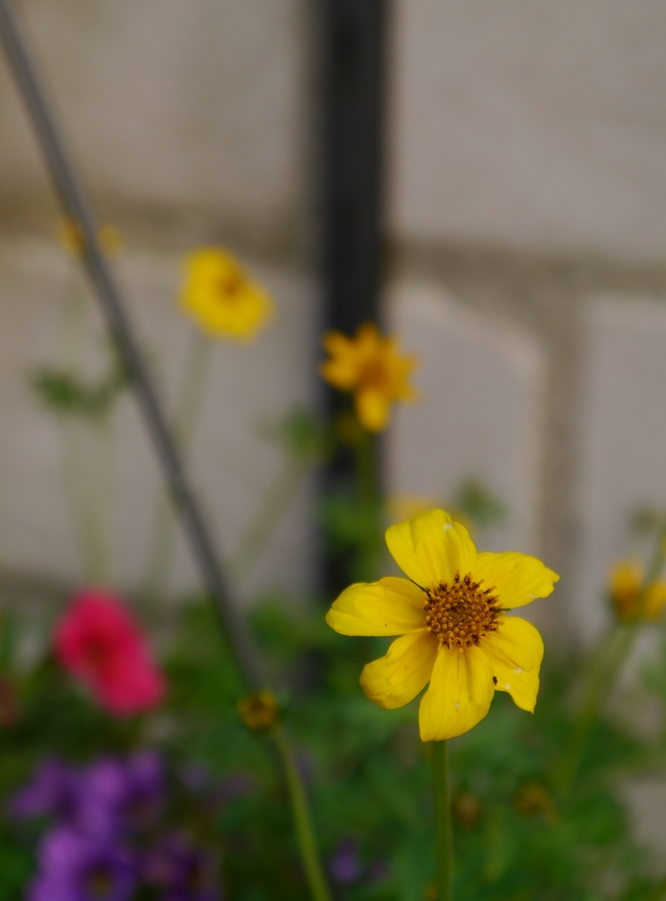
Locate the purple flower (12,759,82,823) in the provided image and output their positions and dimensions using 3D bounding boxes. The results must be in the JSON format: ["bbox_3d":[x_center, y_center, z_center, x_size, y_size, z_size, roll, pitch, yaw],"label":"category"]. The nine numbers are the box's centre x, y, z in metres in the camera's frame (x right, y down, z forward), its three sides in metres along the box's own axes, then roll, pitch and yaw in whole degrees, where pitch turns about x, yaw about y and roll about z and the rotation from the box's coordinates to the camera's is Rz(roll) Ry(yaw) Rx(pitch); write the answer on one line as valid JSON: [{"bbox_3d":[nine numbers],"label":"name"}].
[{"bbox_3d":[-0.077,0.092,0.620,0.021,0.019,0.012,3,-26,21],"label":"purple flower"}]

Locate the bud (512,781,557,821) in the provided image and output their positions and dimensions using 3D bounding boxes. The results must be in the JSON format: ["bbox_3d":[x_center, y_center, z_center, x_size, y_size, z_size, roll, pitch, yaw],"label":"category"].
[{"bbox_3d":[0.055,0.095,0.620,0.011,0.011,0.011,0,14,0],"label":"bud"}]

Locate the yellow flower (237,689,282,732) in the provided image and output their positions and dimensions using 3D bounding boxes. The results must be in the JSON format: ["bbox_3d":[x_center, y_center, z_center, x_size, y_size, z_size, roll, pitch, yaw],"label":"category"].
[{"bbox_3d":[-0.015,0.055,0.480,0.009,0.009,0.009,1,13,0],"label":"yellow flower"}]

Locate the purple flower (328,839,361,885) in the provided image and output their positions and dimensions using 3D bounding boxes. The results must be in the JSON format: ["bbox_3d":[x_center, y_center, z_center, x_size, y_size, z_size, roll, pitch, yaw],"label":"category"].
[{"bbox_3d":[0.003,0.113,0.630,0.010,0.013,0.009,1,13,0],"label":"purple flower"}]

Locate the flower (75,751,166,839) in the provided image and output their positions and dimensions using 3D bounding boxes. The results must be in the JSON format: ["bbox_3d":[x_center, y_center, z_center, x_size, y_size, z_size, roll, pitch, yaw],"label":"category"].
[{"bbox_3d":[-0.063,0.102,0.680,0.027,0.026,0.018,1,13,0],"label":"flower"}]

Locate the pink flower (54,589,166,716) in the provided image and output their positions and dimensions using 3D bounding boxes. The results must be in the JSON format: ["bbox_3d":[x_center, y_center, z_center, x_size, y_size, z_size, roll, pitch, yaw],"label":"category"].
[{"bbox_3d":[-0.062,0.056,0.630,0.034,0.036,0.017,-5,-19,-38],"label":"pink flower"}]

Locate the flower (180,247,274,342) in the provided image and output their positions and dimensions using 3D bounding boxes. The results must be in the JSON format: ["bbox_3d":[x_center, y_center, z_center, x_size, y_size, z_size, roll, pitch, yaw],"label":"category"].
[{"bbox_3d":[-0.031,-0.045,0.660,0.029,0.029,0.012,-5,-25,-36],"label":"flower"}]

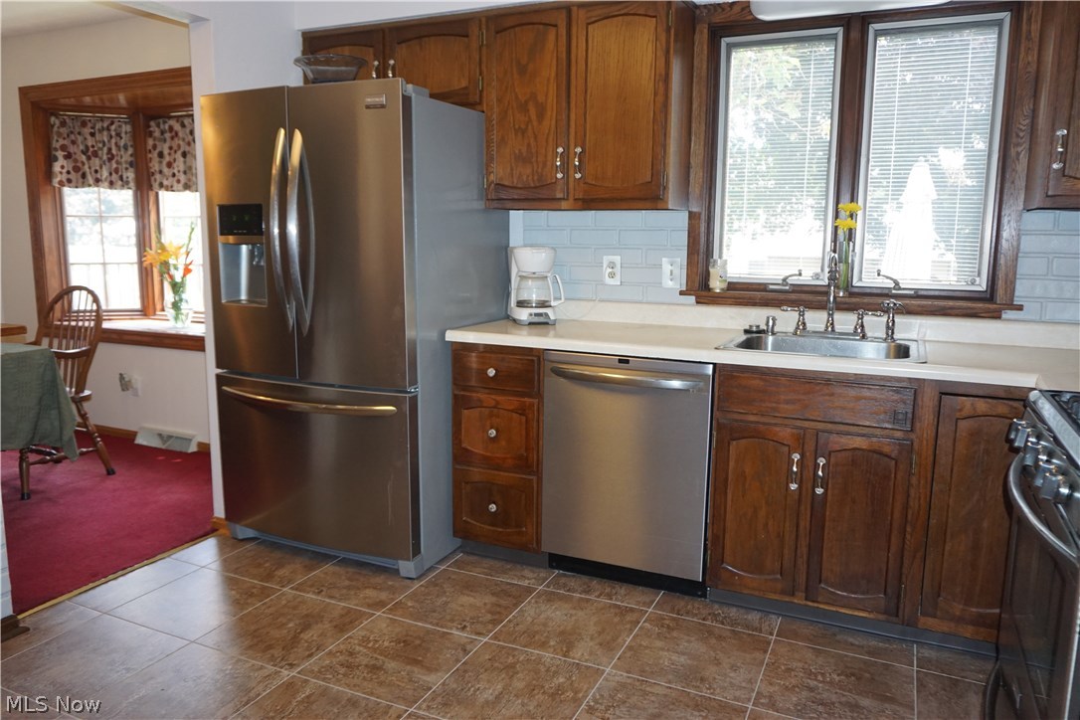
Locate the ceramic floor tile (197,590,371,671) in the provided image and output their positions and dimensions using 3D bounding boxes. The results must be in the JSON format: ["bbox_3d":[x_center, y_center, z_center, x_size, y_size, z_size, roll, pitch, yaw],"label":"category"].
[{"bbox_3d":[-0.812,0.871,2.433,0.405,0.010,0.405,4,9,24],"label":"ceramic floor tile"}]

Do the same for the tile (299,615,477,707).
[{"bbox_3d":[-0.440,0.900,2.267,0.405,0.010,0.405,4,9,24],"label":"tile"}]

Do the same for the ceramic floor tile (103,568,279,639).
[{"bbox_3d":[-1.185,0.843,2.600,0.405,0.010,0.405,4,9,24],"label":"ceramic floor tile"}]

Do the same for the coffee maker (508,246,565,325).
[{"bbox_3d":[-0.016,-0.304,3.059,0.200,0.310,0.215,-2,9,-15],"label":"coffee maker"}]

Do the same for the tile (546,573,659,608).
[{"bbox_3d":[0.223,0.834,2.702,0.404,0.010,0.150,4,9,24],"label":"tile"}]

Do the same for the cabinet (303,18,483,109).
[{"bbox_3d":[-0.572,-1.224,3.302,0.915,0.375,0.325,4,9,24],"label":"cabinet"}]

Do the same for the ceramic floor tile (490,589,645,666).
[{"bbox_3d":[0.102,0.871,2.454,0.404,0.010,0.404,4,9,24],"label":"ceramic floor tile"}]

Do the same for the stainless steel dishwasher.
[{"bbox_3d":[0.408,0.332,2.875,0.599,0.760,0.635,4,9,24],"label":"stainless steel dishwasher"}]

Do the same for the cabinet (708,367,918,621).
[{"bbox_3d":[0.971,0.376,2.654,0.605,0.770,0.620,4,9,24],"label":"cabinet"}]

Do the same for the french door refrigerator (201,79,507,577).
[{"bbox_3d":[-0.717,-0.143,3.141,0.908,1.775,0.843,4,9,24],"label":"french door refrigerator"}]

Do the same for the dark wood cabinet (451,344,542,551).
[{"bbox_3d":[-0.041,0.296,3.107,0.382,0.775,0.620,4,9,24],"label":"dark wood cabinet"}]

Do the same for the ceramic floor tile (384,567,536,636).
[{"bbox_3d":[-0.268,0.844,2.614,0.404,0.010,0.404,4,9,24],"label":"ceramic floor tile"}]

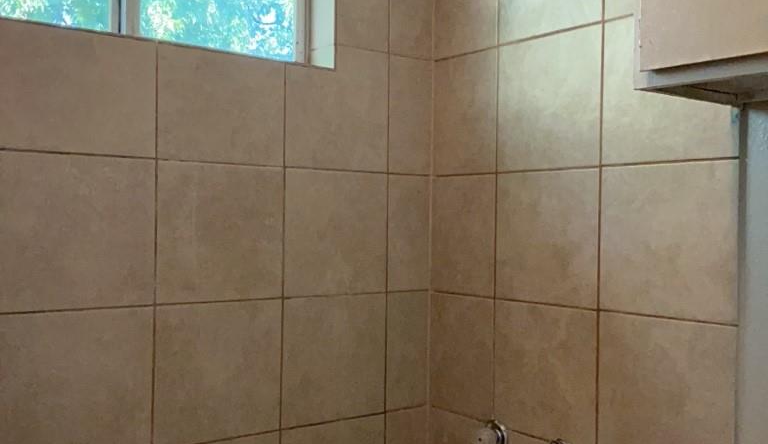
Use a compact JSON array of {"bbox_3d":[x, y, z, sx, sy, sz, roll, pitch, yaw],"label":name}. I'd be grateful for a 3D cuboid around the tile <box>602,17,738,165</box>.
[{"bbox_3d":[0.558,-0.268,1.573,0.020,0.302,0.301,1,0,-38],"label":"tile"}]

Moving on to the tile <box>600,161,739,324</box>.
[{"bbox_3d":[0.554,0.036,1.572,0.020,0.300,0.301,1,0,-38],"label":"tile"}]

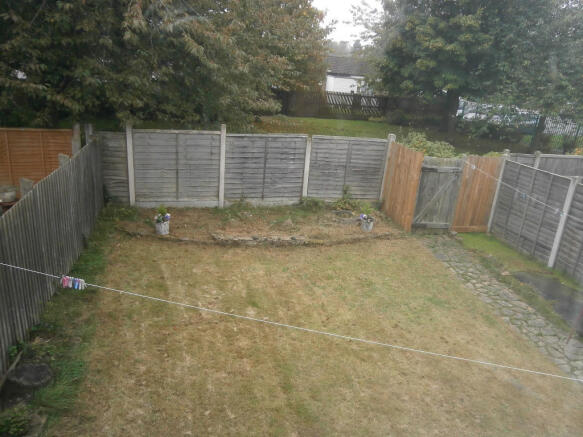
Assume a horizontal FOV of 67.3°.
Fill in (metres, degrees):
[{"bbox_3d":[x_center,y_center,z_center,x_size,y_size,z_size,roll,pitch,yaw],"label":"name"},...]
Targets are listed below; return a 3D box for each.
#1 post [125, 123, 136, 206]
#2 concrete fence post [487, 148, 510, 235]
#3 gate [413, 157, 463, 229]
[{"bbox_3d":[-3.358,-1.091,9.158,0.110,1.780,0.110,0,18,-11],"label":"post"},{"bbox_3d":[4.495,-0.582,9.512,0.105,1.850,0.105,0,19,-11],"label":"concrete fence post"},{"bbox_3d":[3.080,-0.523,9.253,0.890,1.530,0.060,0,19,-11],"label":"gate"}]

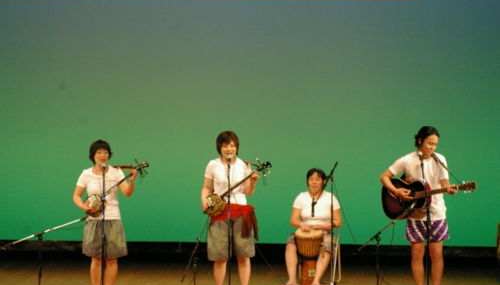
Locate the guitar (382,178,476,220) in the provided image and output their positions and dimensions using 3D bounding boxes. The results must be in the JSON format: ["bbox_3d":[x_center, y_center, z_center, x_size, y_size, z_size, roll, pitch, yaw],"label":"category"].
[{"bbox_3d":[1.660,0.472,19.100,1.020,0.390,0.120,-9,-12,29],"label":"guitar"}]

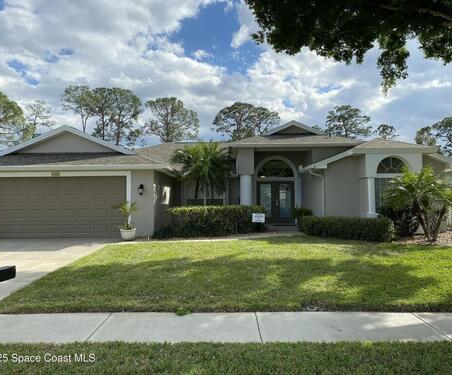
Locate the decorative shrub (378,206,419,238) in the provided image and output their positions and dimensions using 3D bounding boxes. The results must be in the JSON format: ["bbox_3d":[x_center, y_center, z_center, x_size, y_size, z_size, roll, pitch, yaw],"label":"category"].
[{"bbox_3d":[6.340,1.259,13.800,1.470,1.121,1.250,0,-1,0],"label":"decorative shrub"}]

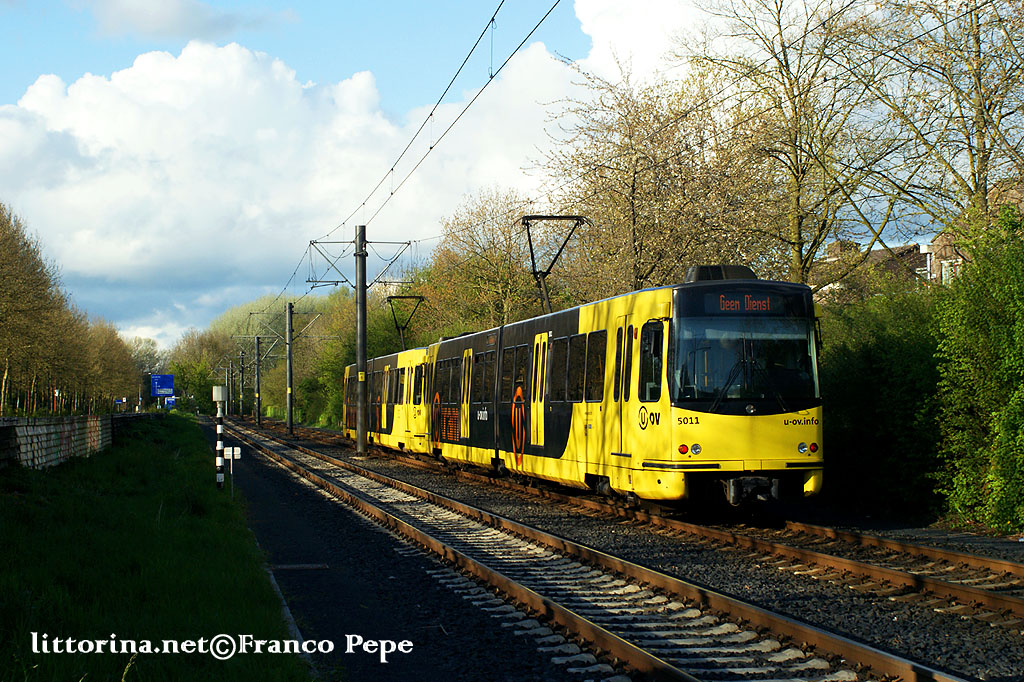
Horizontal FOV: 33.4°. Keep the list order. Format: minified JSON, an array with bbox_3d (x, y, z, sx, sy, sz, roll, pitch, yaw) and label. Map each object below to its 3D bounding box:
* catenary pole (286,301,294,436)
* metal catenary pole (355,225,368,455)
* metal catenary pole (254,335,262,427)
[{"bbox_3d":[-12.938,1.616,99.513,0.330,7.642,0.330,0,-2,-11],"label":"catenary pole"},{"bbox_3d":[-5.073,-0.063,57.543,0.330,7.669,0.330,0,-2,-11],"label":"metal catenary pole"},{"bbox_3d":[-22.023,3.501,147.979,0.330,7.649,0.330,0,-2,-11],"label":"metal catenary pole"}]

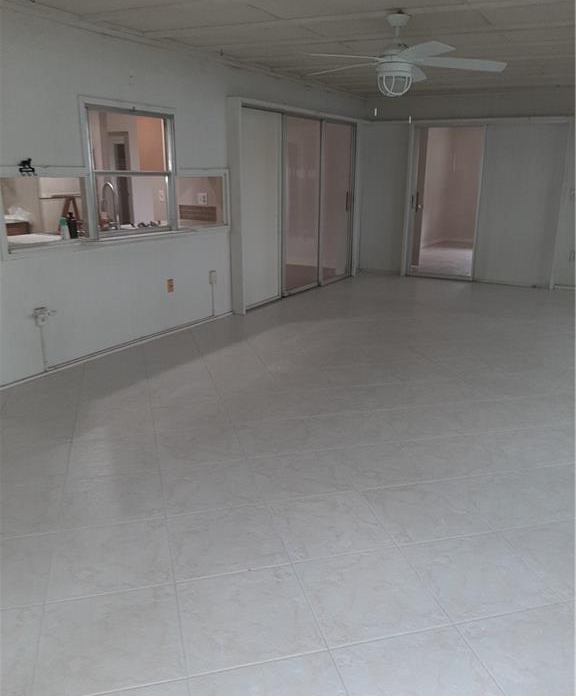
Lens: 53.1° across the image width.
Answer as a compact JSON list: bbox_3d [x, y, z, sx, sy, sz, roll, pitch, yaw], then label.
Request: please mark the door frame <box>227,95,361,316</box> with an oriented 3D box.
[{"bbox_3d":[0.221,-1.678,6.779,0.164,2.046,2.821,10,19,29],"label":"door frame"}]

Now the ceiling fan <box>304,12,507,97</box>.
[{"bbox_3d":[0.675,-1.845,3.630,1.310,0.463,1.310,10,19,29],"label":"ceiling fan"}]

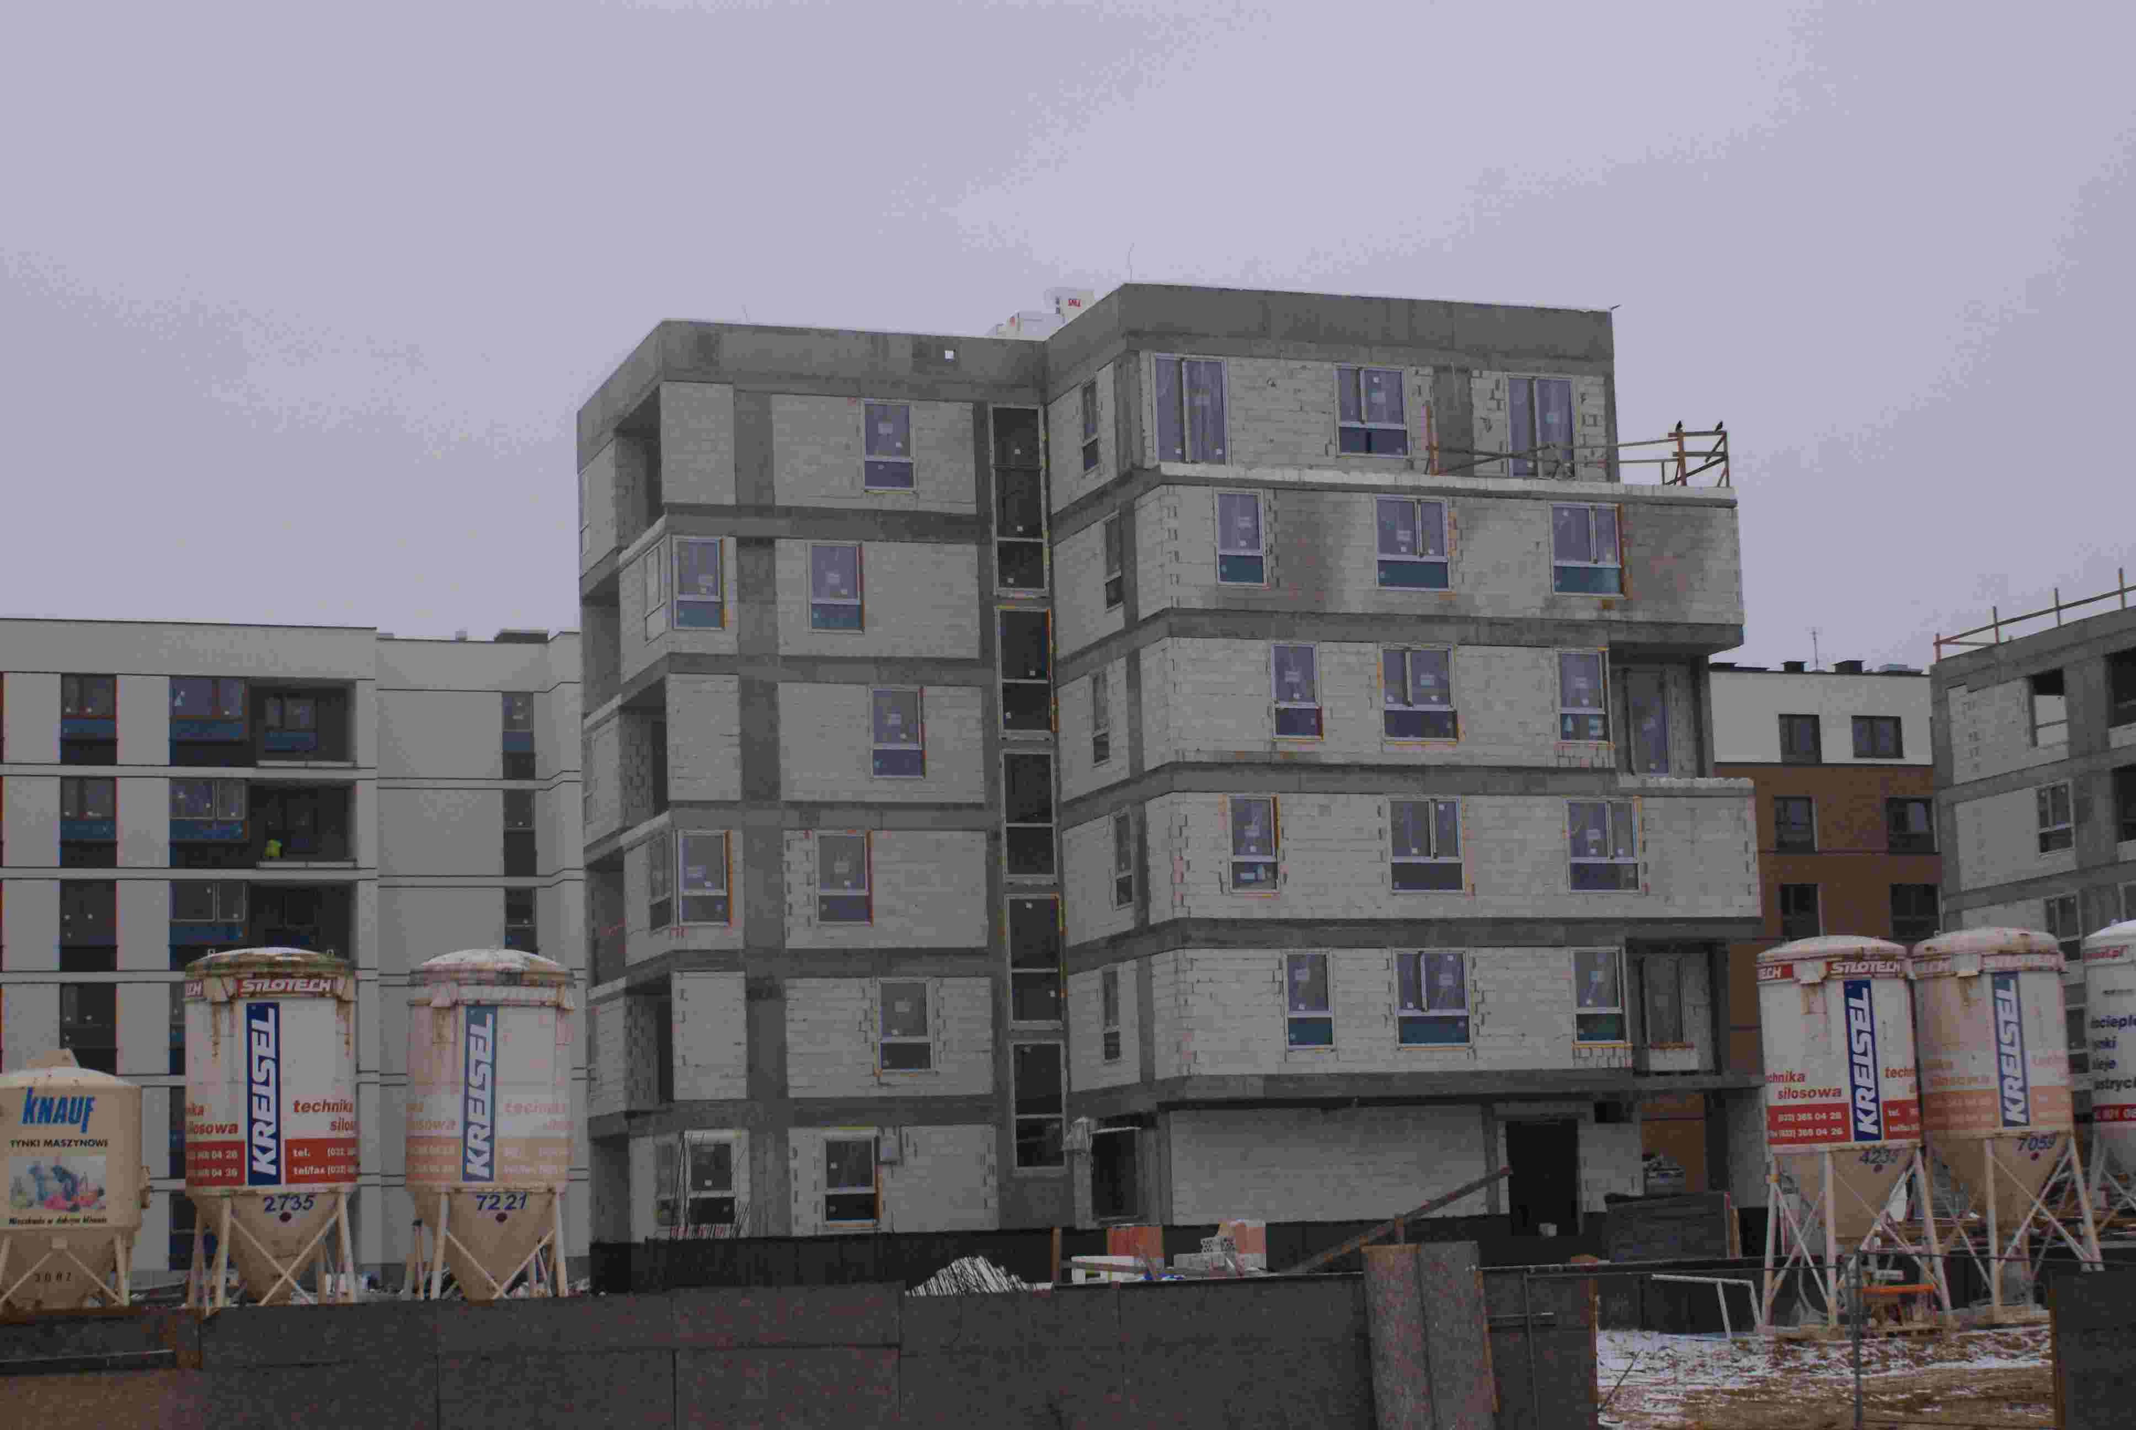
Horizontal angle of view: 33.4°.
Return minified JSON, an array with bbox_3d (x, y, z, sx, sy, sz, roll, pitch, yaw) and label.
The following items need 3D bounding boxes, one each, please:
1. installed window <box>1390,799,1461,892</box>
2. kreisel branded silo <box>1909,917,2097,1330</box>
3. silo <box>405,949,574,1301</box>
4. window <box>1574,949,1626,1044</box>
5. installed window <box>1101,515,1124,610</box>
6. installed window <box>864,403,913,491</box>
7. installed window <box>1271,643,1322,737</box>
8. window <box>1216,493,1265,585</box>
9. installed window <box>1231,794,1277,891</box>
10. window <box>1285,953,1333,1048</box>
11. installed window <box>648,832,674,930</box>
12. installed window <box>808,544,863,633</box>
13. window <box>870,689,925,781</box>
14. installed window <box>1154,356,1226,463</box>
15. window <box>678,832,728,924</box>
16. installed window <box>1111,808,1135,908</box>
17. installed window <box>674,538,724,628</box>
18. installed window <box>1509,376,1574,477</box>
[{"bbox_3d":[6.690,2.432,66.605,1.420,1.740,0.100,1,-9,-20],"label":"installed window"},{"bbox_3d":[15.681,6.803,60.101,2.500,6.400,2.500,0,-8,-14],"label":"kreisel branded silo"},{"bbox_3d":[-8.652,6.576,53.144,2.450,6.150,2.450,0,-9,-14],"label":"silo"},{"bbox_3d":[10.519,5.551,70.426,1.023,1.859,0.130,1,-9,-19],"label":"window"},{"bbox_3d":[0.846,-2.920,68.281,0.100,1.700,0.920,1,-9,-20],"label":"installed window"},{"bbox_3d":[-3.550,-5.330,70.531,0.980,1.740,0.100,1,-9,-20],"label":"installed window"},{"bbox_3d":[4.440,-0.469,69.221,1.011,1.831,0.130,1,-9,-19],"label":"installed window"},{"bbox_3d":[3.283,-3.360,67.737,0.957,1.779,0.120,1,-9,-18],"label":"window"},{"bbox_3d":[3.558,2.452,68.462,0.932,1.818,0.130,1,-9,-19],"label":"installed window"},{"bbox_3d":[4.515,5.353,66.737,0.908,1.773,0.120,1,-9,-18],"label":"window"},{"bbox_3d":[-7.893,3.209,69.059,0.100,1.760,1.580,1,-9,-20],"label":"installed window"},{"bbox_3d":[-4.655,-2.544,71.523,1.100,1.739,0.120,1,-9,-18],"label":"installed window"},{"bbox_3d":[-3.347,0.360,69.732,1.000,1.750,0.100,1,-9,-20],"label":"window"},{"bbox_3d":[2.319,-5.807,67.824,1.420,2.040,0.100,1,-9,-20],"label":"installed window"},{"bbox_3d":[-7.120,3.199,69.760,1.016,1.833,0.120,1,-9,-18],"label":"window"},{"bbox_3d":[1.077,2.791,68.796,0.120,1.782,1.085,1,-9,-19],"label":"installed window"},{"bbox_3d":[-7.475,-2.664,72.073,1.031,1.800,0.130,1,-9,-19],"label":"installed window"},{"bbox_3d":[9.352,-5.693,70.328,1.380,2.020,0.100,1,-9,-20],"label":"installed window"}]

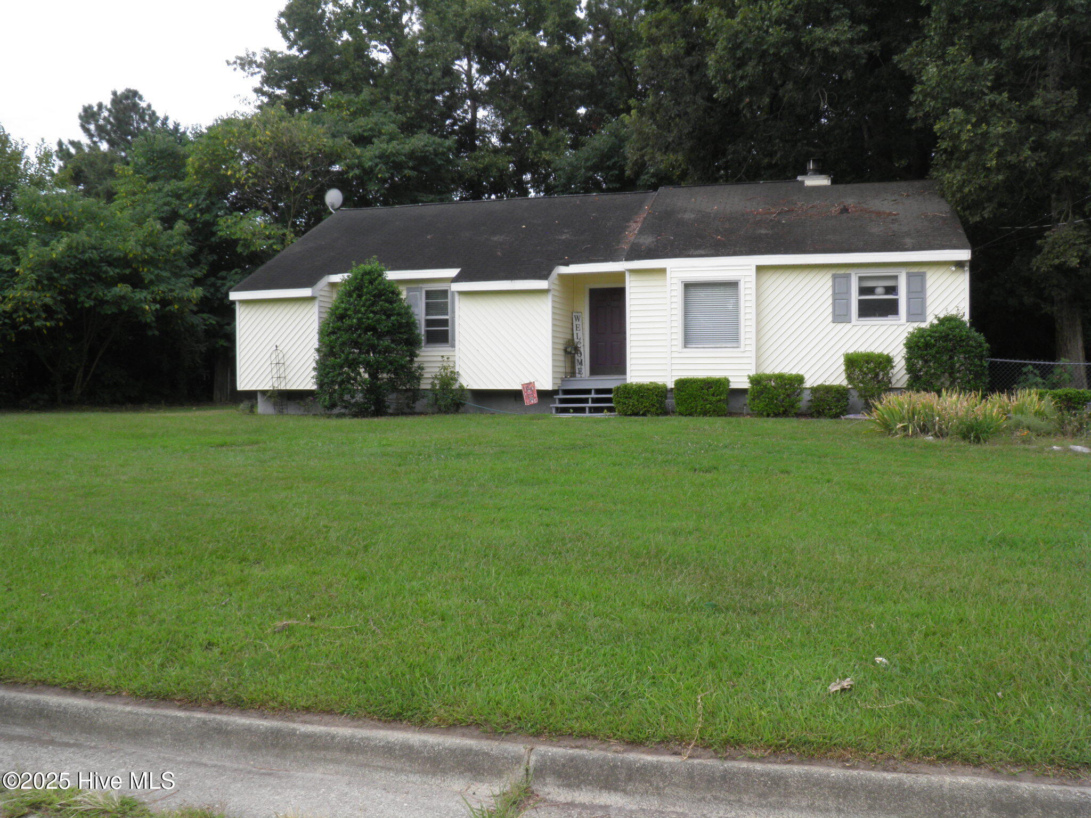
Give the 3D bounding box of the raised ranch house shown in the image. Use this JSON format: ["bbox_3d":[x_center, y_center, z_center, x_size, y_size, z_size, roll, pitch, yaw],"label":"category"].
[{"bbox_3d":[1.609,-3.132,24.913,15.920,6.410,10.300,0,1,13],"label":"raised ranch house"}]

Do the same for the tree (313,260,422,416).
[{"bbox_3d":[-3.909,-1.566,20.800,2.400,3.420,2.300,0,1,13],"label":"tree"}]

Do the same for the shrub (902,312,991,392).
[{"bbox_3d":[7.507,-0.822,17.700,1.600,1.900,1.550,0,1,13],"label":"shrub"}]

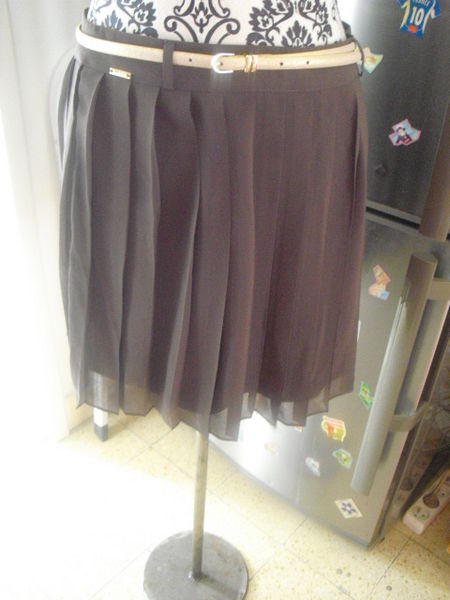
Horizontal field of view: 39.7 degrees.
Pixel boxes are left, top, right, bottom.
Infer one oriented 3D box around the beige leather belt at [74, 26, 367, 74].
[{"bbox_3d":[-0.003,-0.287,0.677,0.315,0.028,0.215,2,34,-3],"label":"beige leather belt"}]

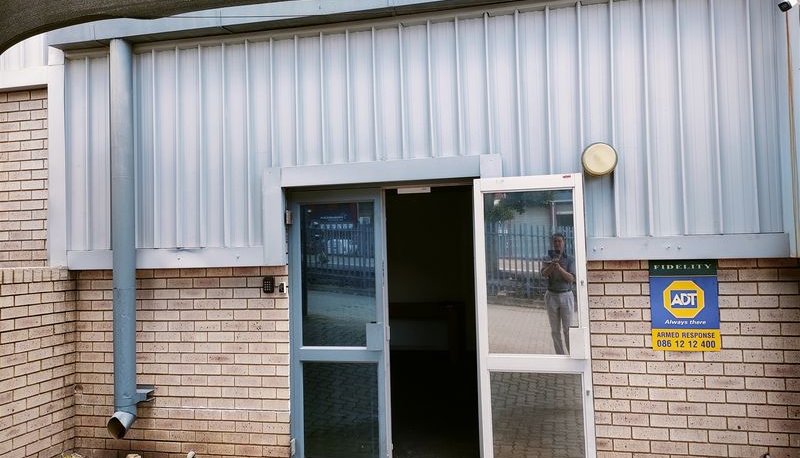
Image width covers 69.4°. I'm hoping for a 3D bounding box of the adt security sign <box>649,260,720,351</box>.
[{"bbox_3d":[1.848,0.499,3.742,0.405,0.592,0.012,-2,-3,13],"label":"adt security sign"}]

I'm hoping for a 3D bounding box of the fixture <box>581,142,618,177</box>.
[{"bbox_3d":[1.307,-0.454,3.776,0.230,0.230,0.090,-2,-3,13],"label":"fixture"}]

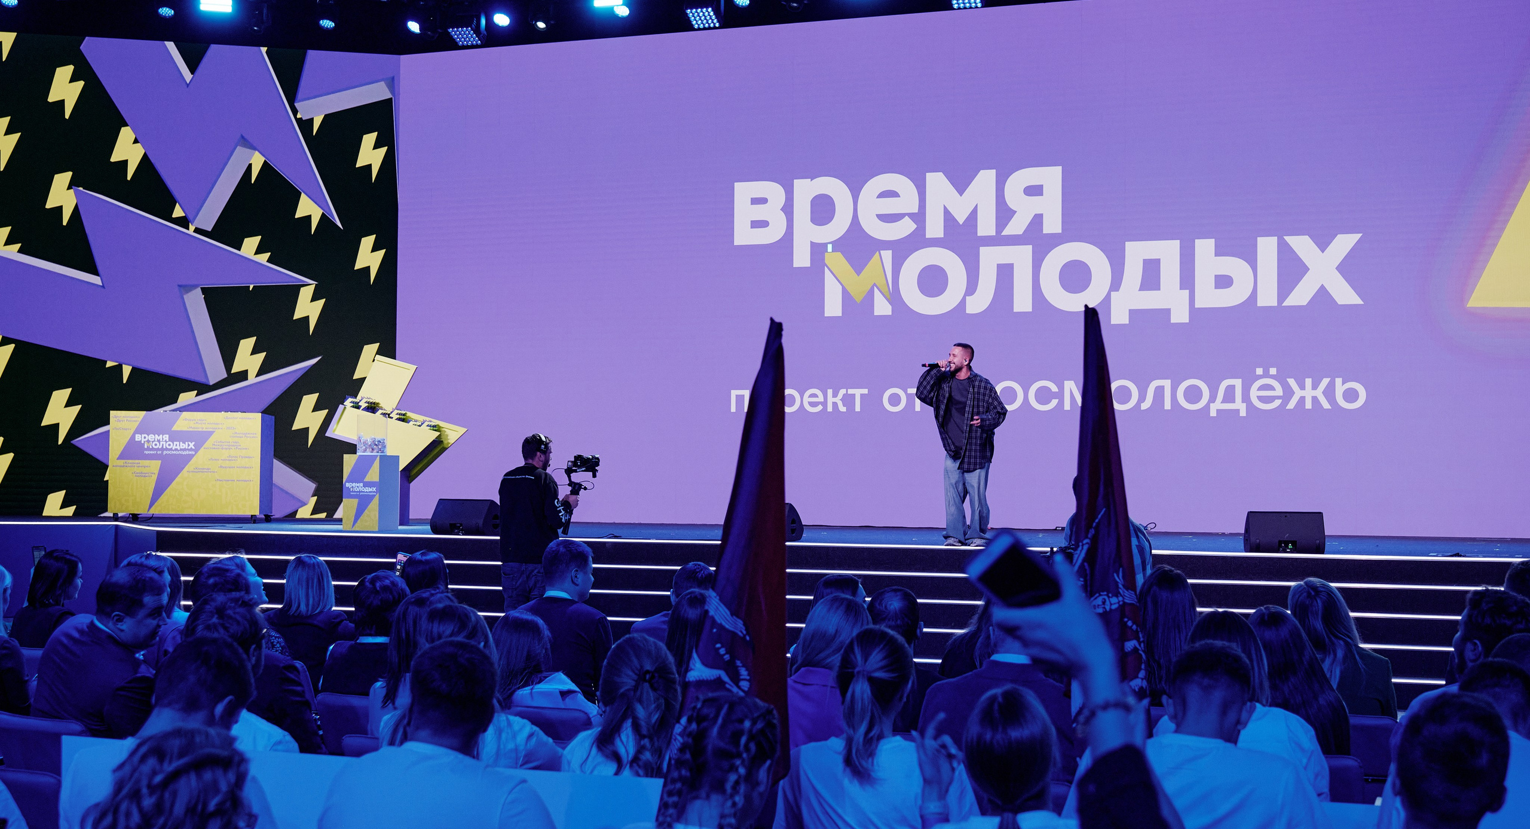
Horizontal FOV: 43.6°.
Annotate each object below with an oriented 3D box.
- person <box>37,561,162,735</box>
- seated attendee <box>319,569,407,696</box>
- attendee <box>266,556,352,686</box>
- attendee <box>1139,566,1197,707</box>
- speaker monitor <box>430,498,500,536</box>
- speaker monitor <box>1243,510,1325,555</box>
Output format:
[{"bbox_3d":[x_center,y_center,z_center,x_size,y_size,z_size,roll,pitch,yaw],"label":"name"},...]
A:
[{"bbox_3d":[-2.000,1.120,6.100,0.580,1.280,0.750,0,-1,36],"label":"person"},{"bbox_3d":[-1.289,1.194,7.034,0.470,1.270,0.780,0,-2,20],"label":"seated attendee"},{"bbox_3d":[-1.794,1.230,8.195,0.470,1.270,0.780,0,-2,20],"label":"attendee"},{"bbox_3d":[1.509,1.211,6.960,0.460,1.280,0.780,0,-2,20],"label":"attendee"},{"bbox_3d":[-2.895,1.004,18.839,0.650,0.345,0.480,0,-2,24],"label":"speaker monitor"},{"bbox_3d":[4.386,0.973,16.101,0.650,0.345,0.480,0,-2,16],"label":"speaker monitor"}]

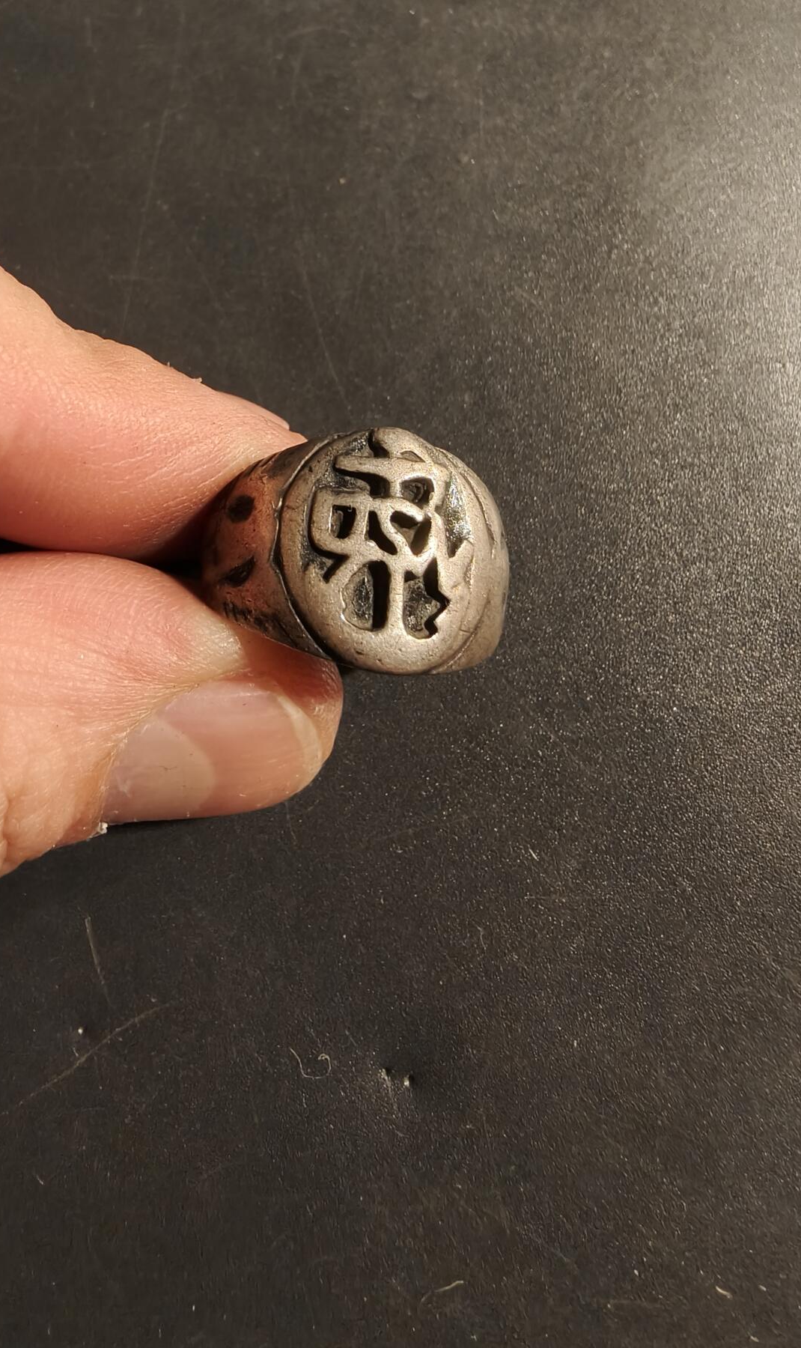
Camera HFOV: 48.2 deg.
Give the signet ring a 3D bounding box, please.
[{"bbox_3d":[-0.004,-0.010,0.074,0.025,0.025,0.018,1,94,-14],"label":"signet ring"}]

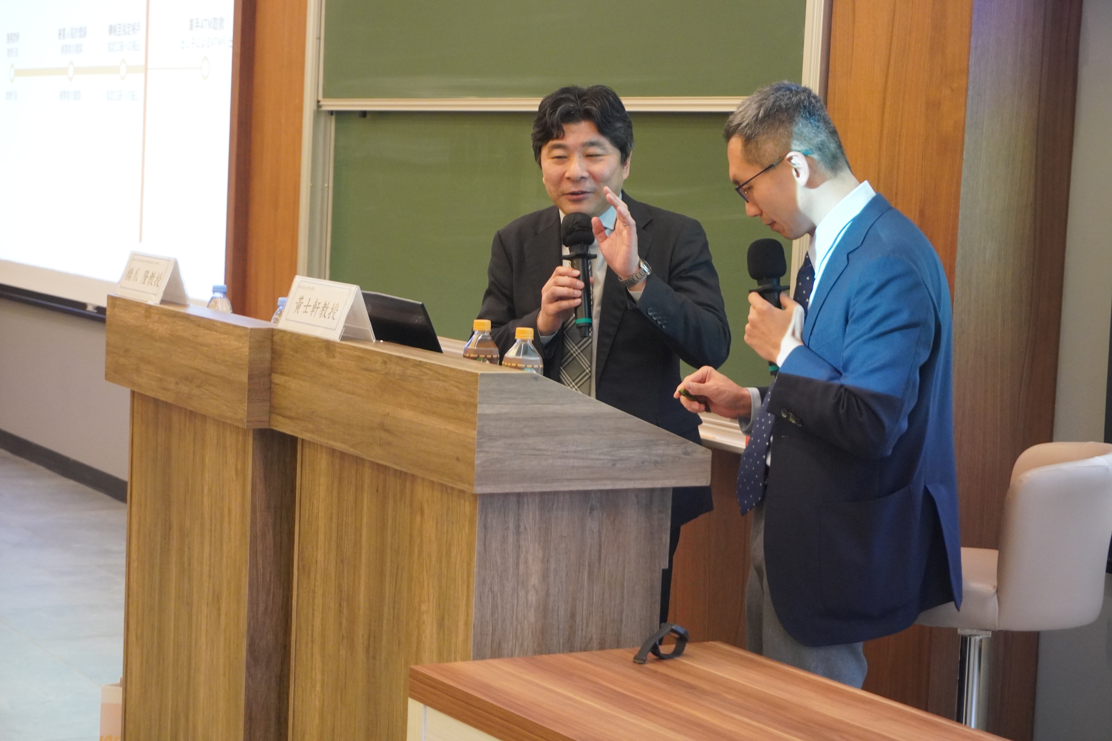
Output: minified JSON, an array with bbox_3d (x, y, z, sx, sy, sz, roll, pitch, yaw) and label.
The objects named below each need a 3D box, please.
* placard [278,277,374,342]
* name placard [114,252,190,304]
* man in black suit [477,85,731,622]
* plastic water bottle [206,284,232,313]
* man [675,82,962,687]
[{"bbox_3d":[-0.452,-0.123,4.551,0.073,0.105,0.292,0,6,-30],"label":"placard"},{"bbox_3d":[-0.925,-0.213,5.305,0.073,0.105,0.292,0,6,-30],"label":"name placard"},{"bbox_3d":[0.078,0.315,4.553,0.490,1.740,0.380,5,6,21],"label":"man in black suit"},{"bbox_3d":[-0.750,-0.091,5.139,0.064,0.200,0.064,0,6,-29],"label":"plastic water bottle"},{"bbox_3d":[0.416,0.403,3.830,0.480,1.740,0.520,2,5,-1],"label":"man"}]

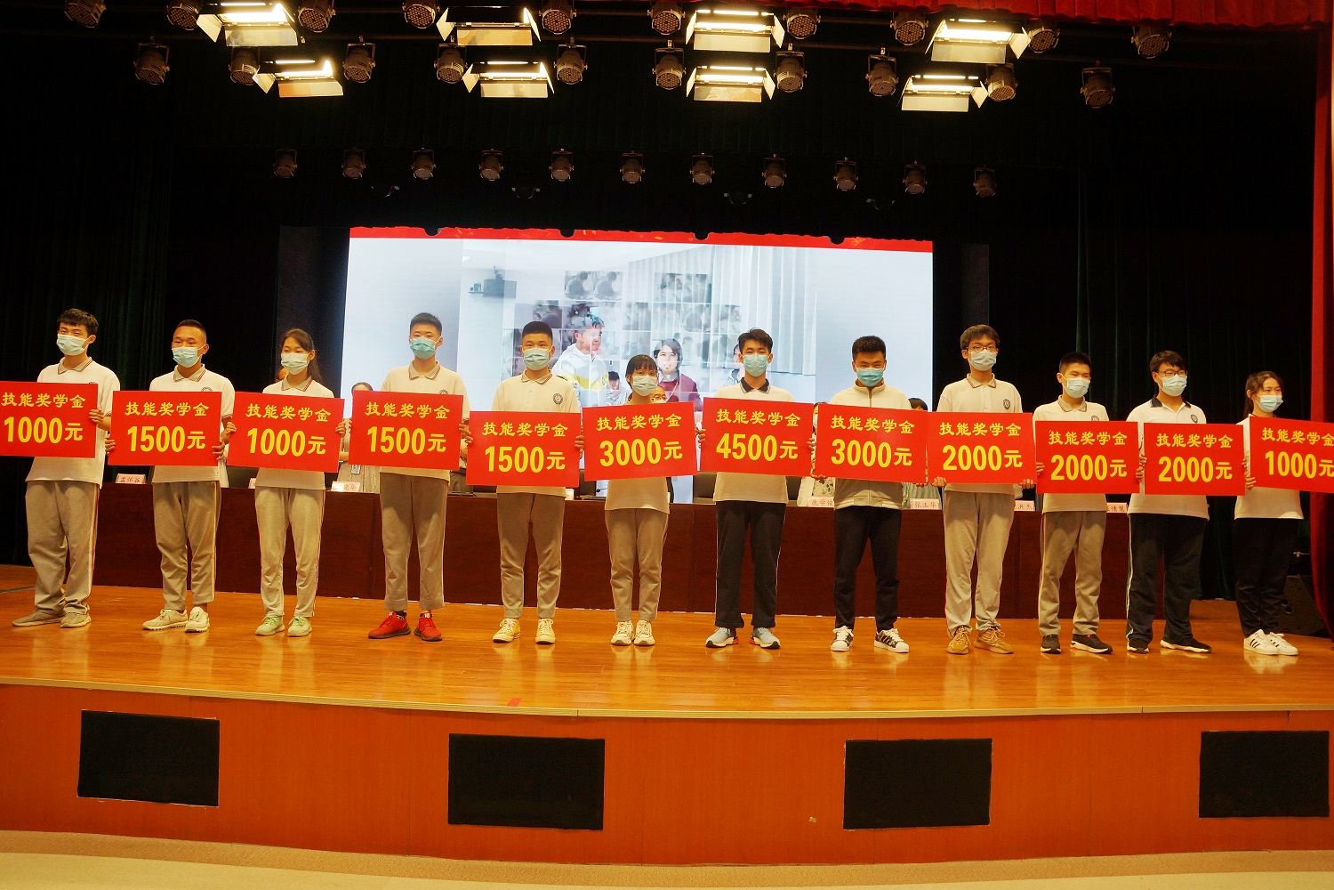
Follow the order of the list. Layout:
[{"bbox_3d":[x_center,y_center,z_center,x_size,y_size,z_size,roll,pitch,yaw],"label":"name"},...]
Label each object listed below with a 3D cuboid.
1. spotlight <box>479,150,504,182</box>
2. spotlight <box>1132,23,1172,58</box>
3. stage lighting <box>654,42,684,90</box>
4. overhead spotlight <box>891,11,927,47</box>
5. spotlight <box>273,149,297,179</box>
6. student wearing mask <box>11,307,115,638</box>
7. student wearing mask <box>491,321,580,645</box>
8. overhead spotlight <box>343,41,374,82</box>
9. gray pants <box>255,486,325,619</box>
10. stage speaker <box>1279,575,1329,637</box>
[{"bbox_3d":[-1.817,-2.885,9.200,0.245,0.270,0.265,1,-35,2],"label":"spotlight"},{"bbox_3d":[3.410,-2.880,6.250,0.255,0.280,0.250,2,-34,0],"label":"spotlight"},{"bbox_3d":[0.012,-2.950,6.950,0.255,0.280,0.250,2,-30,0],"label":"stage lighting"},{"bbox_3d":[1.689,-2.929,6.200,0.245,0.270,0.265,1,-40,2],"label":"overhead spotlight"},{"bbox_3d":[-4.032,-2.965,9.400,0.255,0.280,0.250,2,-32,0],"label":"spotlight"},{"bbox_3d":[-3.340,0.122,4.970,0.540,1.765,0.420,2,-2,-3],"label":"student wearing mask"},{"bbox_3d":[-0.719,0.200,4.870,0.500,1.750,0.400,2,-2,0],"label":"student wearing mask"},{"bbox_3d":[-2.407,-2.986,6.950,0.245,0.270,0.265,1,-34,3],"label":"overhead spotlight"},{"bbox_3d":[-2.110,0.549,4.980,0.370,0.850,0.260,2,-2,0],"label":"gray pants"},{"bbox_3d":[4.330,1.080,6.080,0.520,0.400,0.420,3,-2,-30],"label":"stage speaker"}]

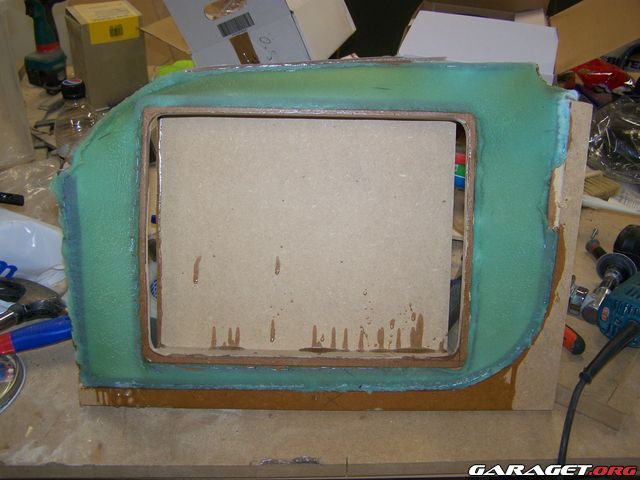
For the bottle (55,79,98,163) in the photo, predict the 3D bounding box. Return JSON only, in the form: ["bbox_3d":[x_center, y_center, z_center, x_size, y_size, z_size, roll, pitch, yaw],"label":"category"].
[{"bbox_3d":[-0.333,-0.114,0.997,0.066,0.225,0.066,1,30,0],"label":"bottle"}]

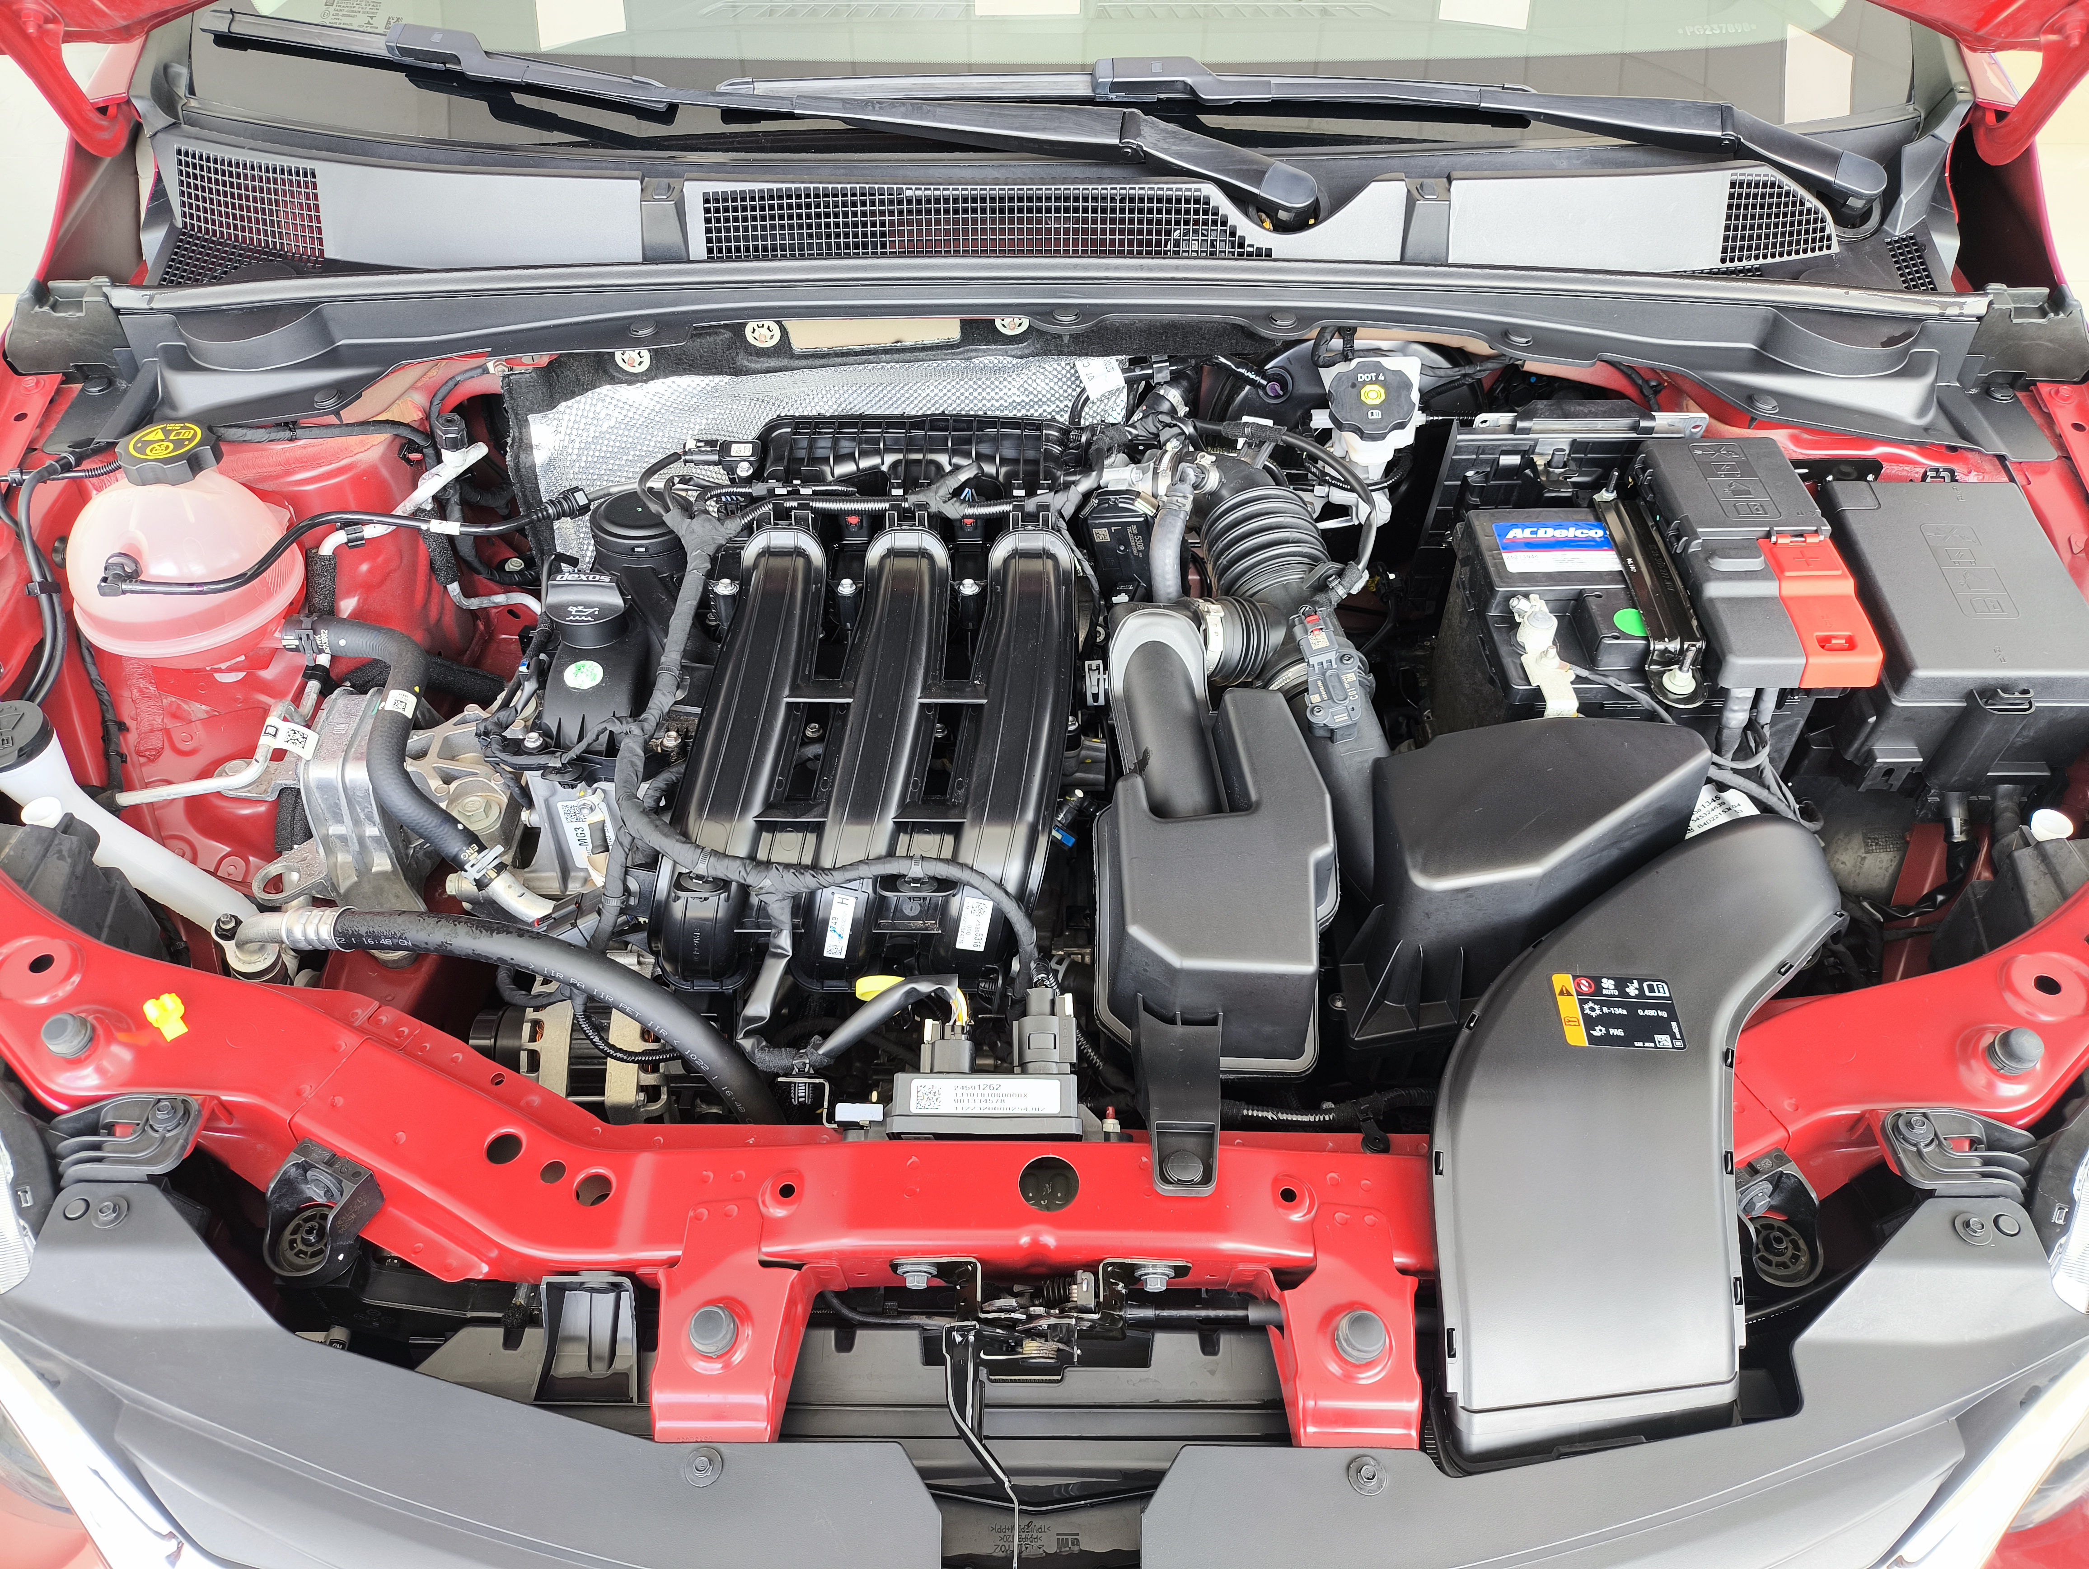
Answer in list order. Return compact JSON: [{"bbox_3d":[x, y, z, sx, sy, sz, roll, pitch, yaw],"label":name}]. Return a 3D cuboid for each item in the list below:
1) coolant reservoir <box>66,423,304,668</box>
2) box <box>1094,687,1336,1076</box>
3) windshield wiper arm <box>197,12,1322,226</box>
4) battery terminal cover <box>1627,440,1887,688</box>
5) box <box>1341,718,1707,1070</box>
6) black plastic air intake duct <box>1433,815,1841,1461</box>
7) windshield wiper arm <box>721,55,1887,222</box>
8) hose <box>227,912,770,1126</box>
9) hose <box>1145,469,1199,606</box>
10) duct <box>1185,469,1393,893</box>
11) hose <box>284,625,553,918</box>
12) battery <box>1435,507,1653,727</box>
[{"bbox_3d":[-0.620,-0.162,1.092,0.160,0.178,0.160,0,48,0],"label":"coolant reservoir"},{"bbox_3d":[0.114,0.074,0.993,0.157,0.155,0.235,0,48,0],"label":"box"},{"bbox_3d":[-0.221,-0.506,1.101,0.860,0.050,0.075,11,77,5],"label":"windshield wiper arm"},{"bbox_3d":[0.526,-0.162,1.118,0.123,0.080,0.207,0,48,0],"label":"battery terminal cover"},{"bbox_3d":[0.325,0.076,1.021,0.250,0.190,0.180,0,48,0],"label":"box"},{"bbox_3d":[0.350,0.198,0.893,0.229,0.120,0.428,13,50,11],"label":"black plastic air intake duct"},{"bbox_3d":[0.182,-0.486,1.099,0.851,0.050,0.075,7,77,3],"label":"windshield wiper arm"},{"bbox_3d":[-0.345,0.150,0.985,0.340,0.125,0.120,0,48,0],"label":"hose"},{"bbox_3d":[0.103,-0.195,1.221,0.038,0.100,0.060,0,48,0],"label":"hose"},{"bbox_3d":[0.173,-0.096,1.113,0.153,0.130,0.380,0,48,0],"label":"duct"},{"bbox_3d":[-0.445,-0.009,1.069,0.230,0.110,0.230,0,48,0],"label":"hose"},{"bbox_3d":[0.452,-0.091,1.185,0.242,0.185,0.175,0,48,0],"label":"battery"}]

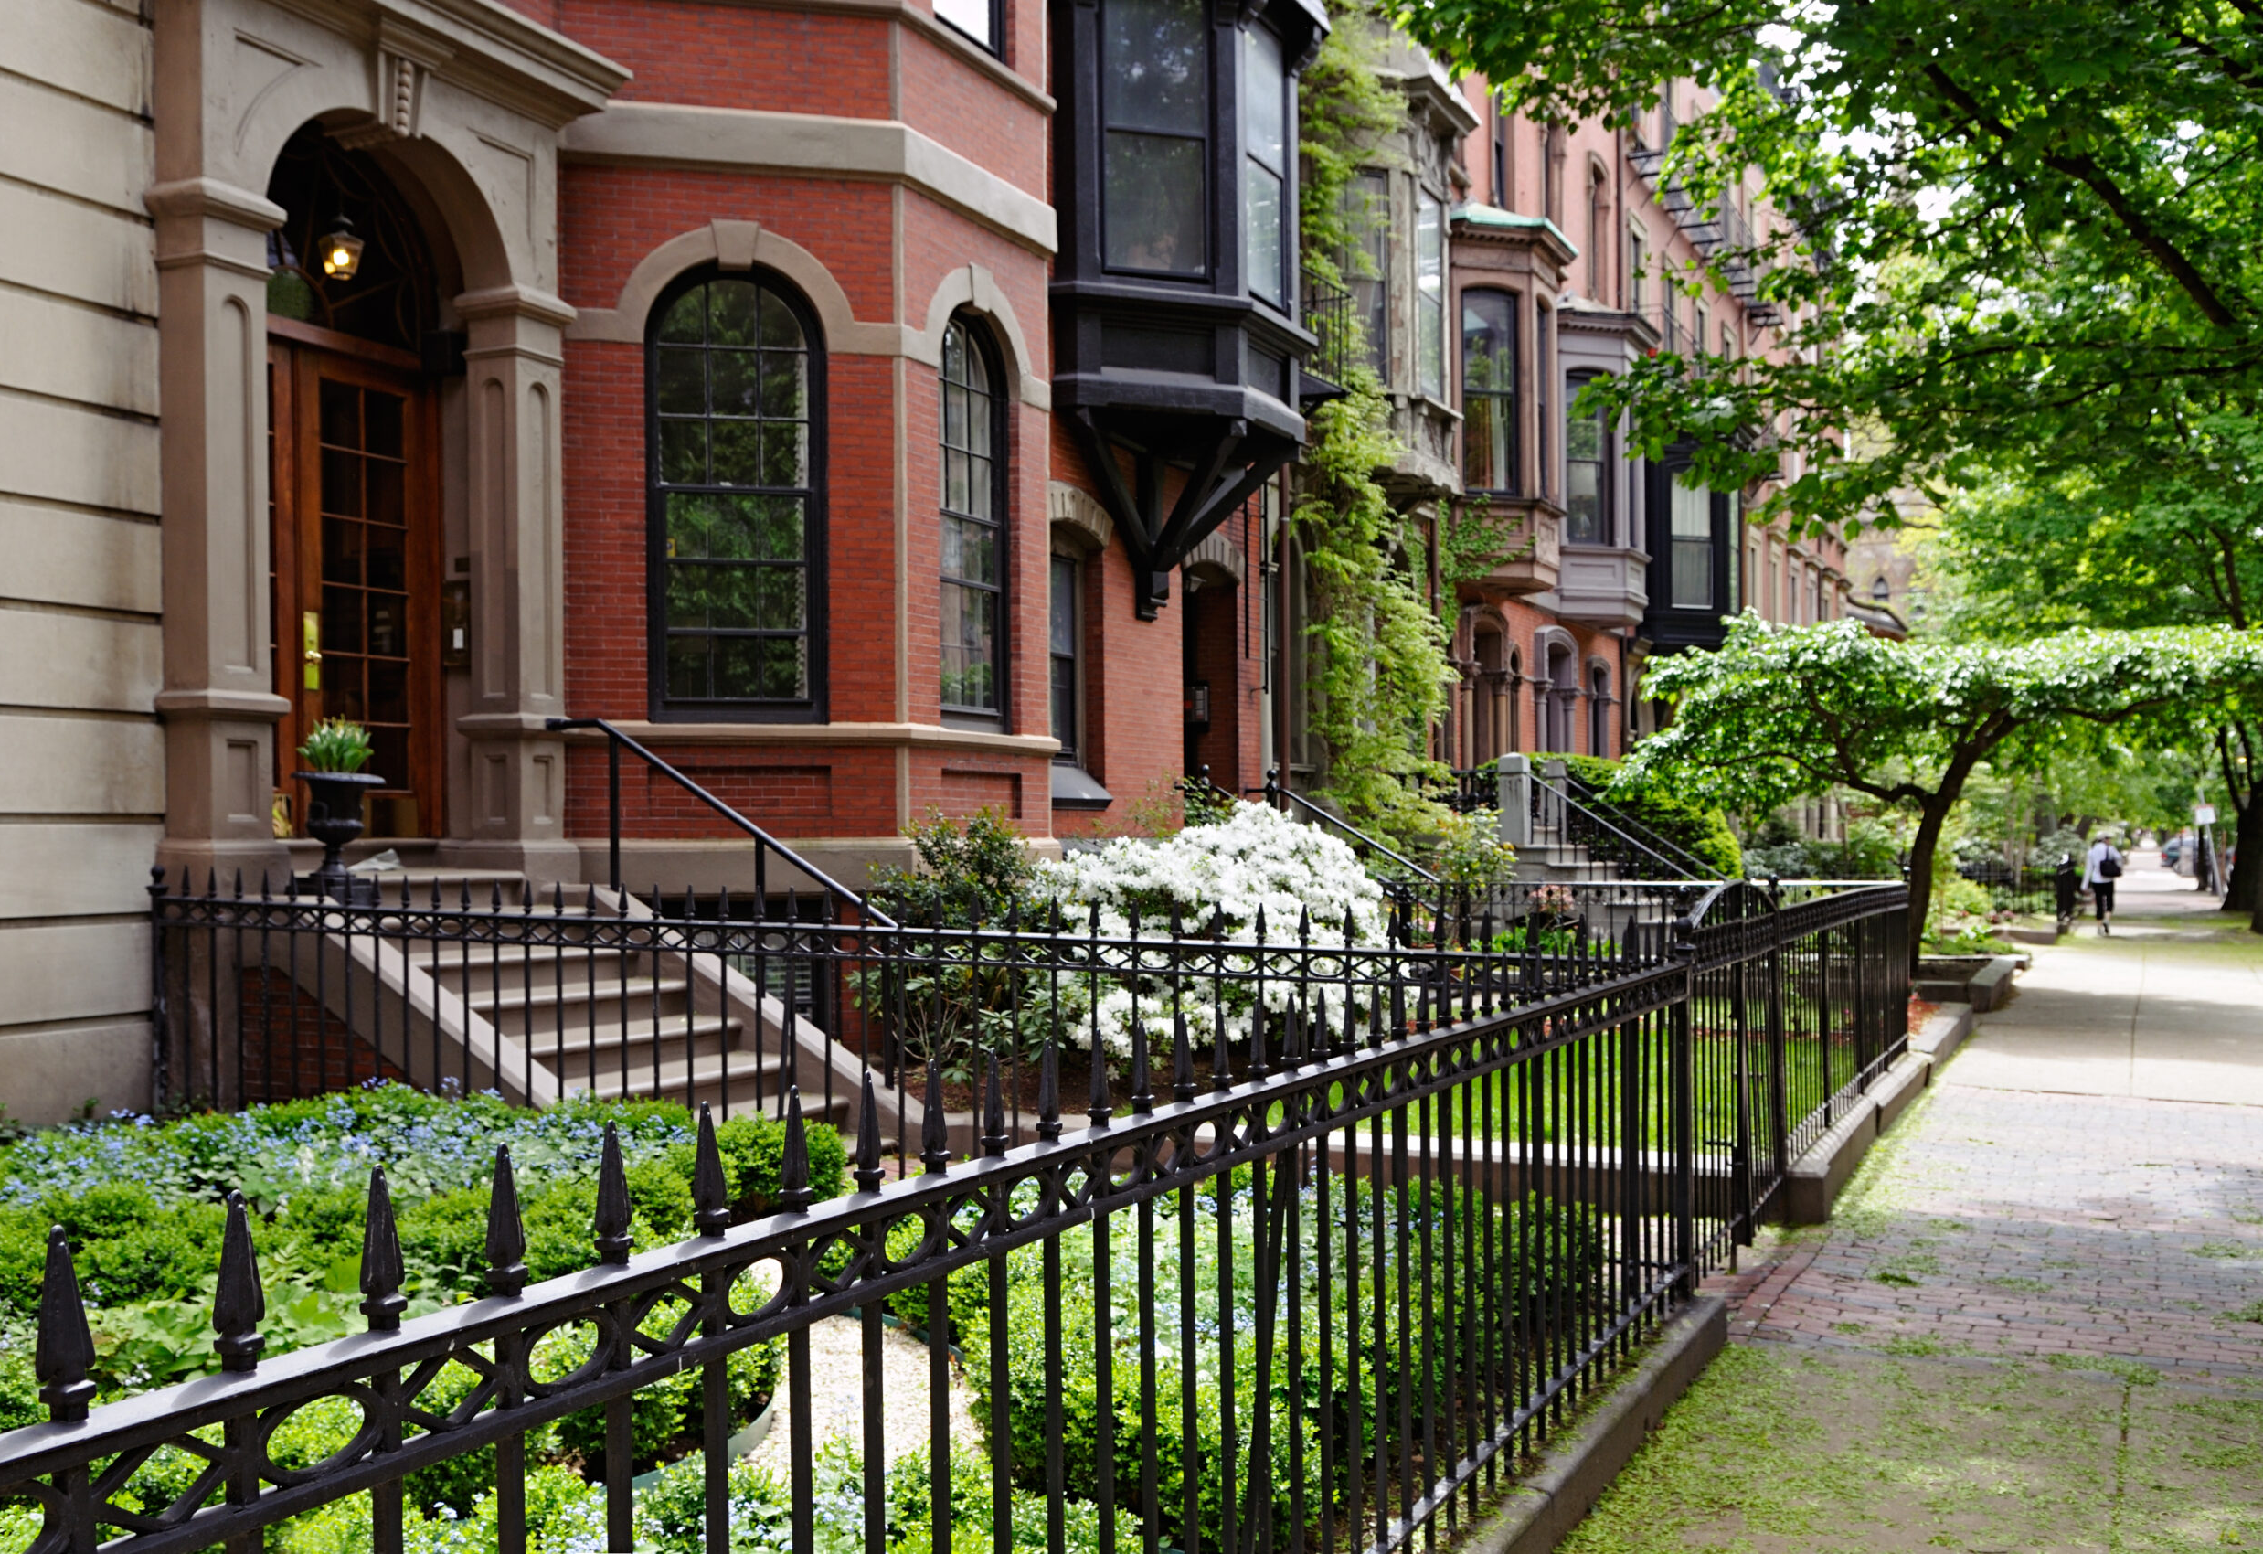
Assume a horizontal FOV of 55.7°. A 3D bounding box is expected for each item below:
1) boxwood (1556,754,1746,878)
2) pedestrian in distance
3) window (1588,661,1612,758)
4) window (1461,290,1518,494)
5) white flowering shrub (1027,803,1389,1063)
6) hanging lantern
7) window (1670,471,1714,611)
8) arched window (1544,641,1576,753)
[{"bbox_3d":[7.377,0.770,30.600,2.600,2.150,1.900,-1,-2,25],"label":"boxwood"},{"bbox_3d":[15.345,1.702,33.800,0.580,1.650,0.420,-1,-2,25],"label":"pedestrian in distance"},{"bbox_3d":[7.852,-0.993,35.800,0.220,1.850,0.950,-1,-2,25],"label":"window"},{"bbox_3d":[4.829,-5.186,28.800,0.860,2.720,0.170,0,-2,-20],"label":"window"},{"bbox_3d":[0.496,0.962,14.000,2.050,1.600,2.150,-1,-2,25],"label":"white flowering shrub"},{"bbox_3d":[-4.069,-2.735,11.050,0.190,0.330,0.190,-1,-2,25],"label":"hanging lantern"},{"bbox_3d":[10.907,-4.601,41.700,0.930,2.580,0.180,0,-2,-20],"label":"window"},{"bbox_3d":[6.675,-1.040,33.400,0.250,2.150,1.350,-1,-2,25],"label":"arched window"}]

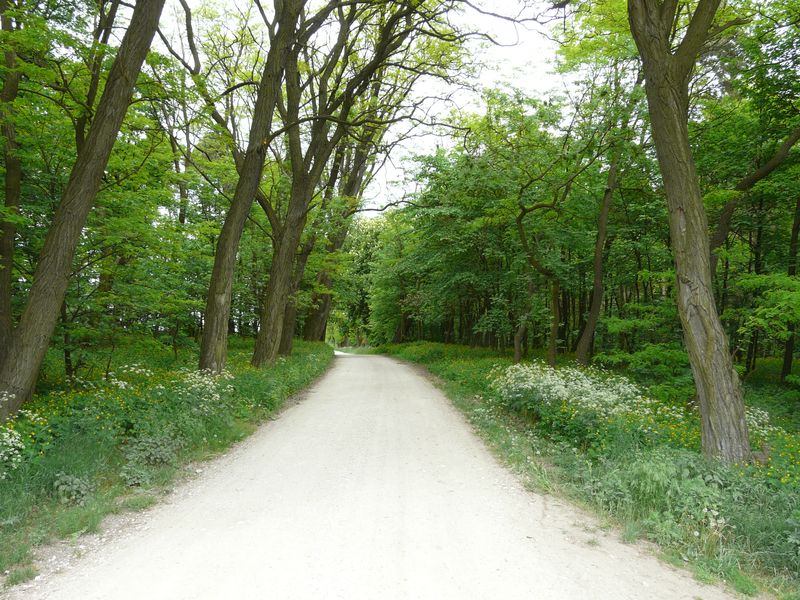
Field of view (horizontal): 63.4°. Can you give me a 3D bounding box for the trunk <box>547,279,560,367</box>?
[{"bbox_3d":[4.669,0.825,19.561,0.280,2.960,0.270,2,-3,14],"label":"trunk"}]

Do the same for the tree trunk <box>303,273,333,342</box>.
[{"bbox_3d":[-4.233,0.513,34.089,1.150,3.980,1.050,9,-3,-7],"label":"tree trunk"}]

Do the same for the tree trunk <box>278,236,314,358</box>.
[{"bbox_3d":[-3.976,-0.087,25.113,0.660,4.870,0.600,11,-3,-9],"label":"tree trunk"}]

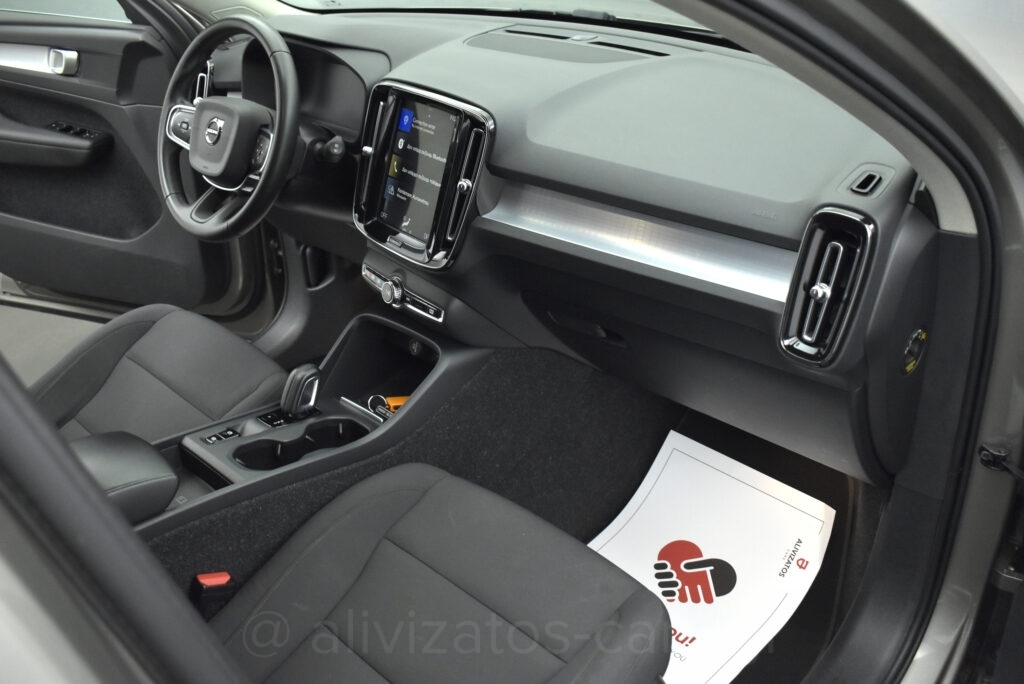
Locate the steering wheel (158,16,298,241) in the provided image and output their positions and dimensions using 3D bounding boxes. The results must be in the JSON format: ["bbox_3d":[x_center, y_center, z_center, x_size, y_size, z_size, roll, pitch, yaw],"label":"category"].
[{"bbox_3d":[-0.461,-0.351,1.572,0.373,0.373,0.100,23,12,38],"label":"steering wheel"}]

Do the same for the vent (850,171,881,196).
[{"bbox_3d":[0.380,-0.172,1.010,0.023,0.016,0.044,23,65,38],"label":"vent"}]

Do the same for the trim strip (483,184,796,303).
[{"bbox_3d":[0.144,-0.138,1.197,0.465,0.066,0.045,23,12,38],"label":"trim strip"}]

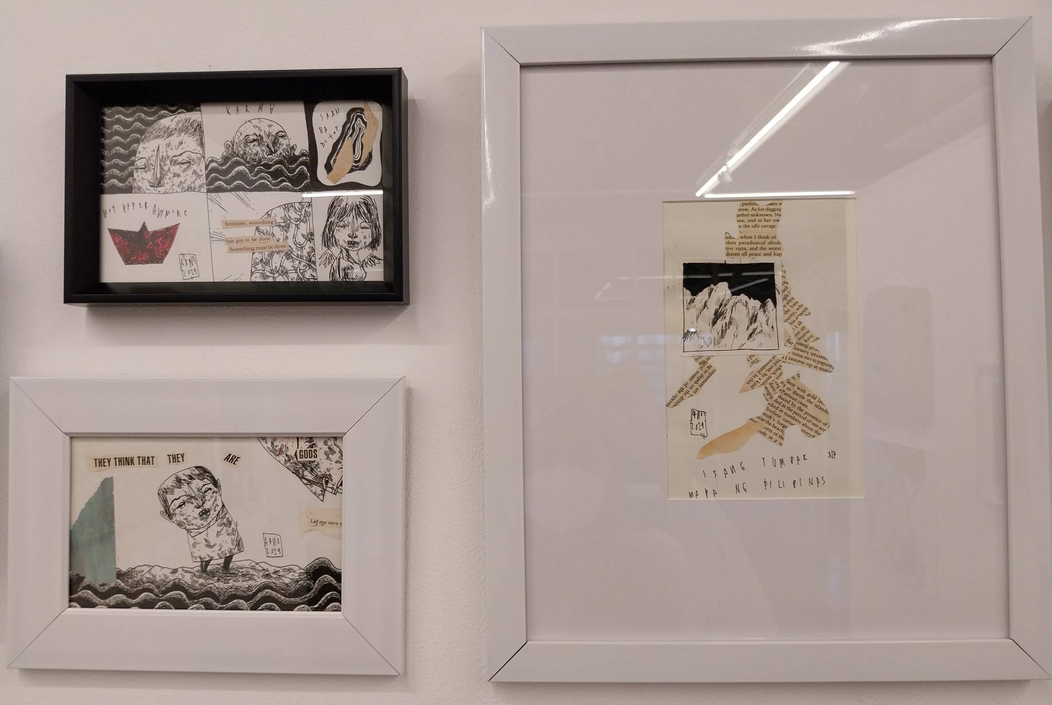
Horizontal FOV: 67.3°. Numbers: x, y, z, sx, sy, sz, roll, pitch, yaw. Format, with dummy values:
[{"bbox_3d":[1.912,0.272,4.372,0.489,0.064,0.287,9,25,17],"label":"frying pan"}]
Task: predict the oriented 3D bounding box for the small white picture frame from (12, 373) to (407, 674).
[{"bbox_3d":[-0.168,0.090,0.420,0.208,0.153,0.015,0,-2,2],"label":"small white picture frame"}]

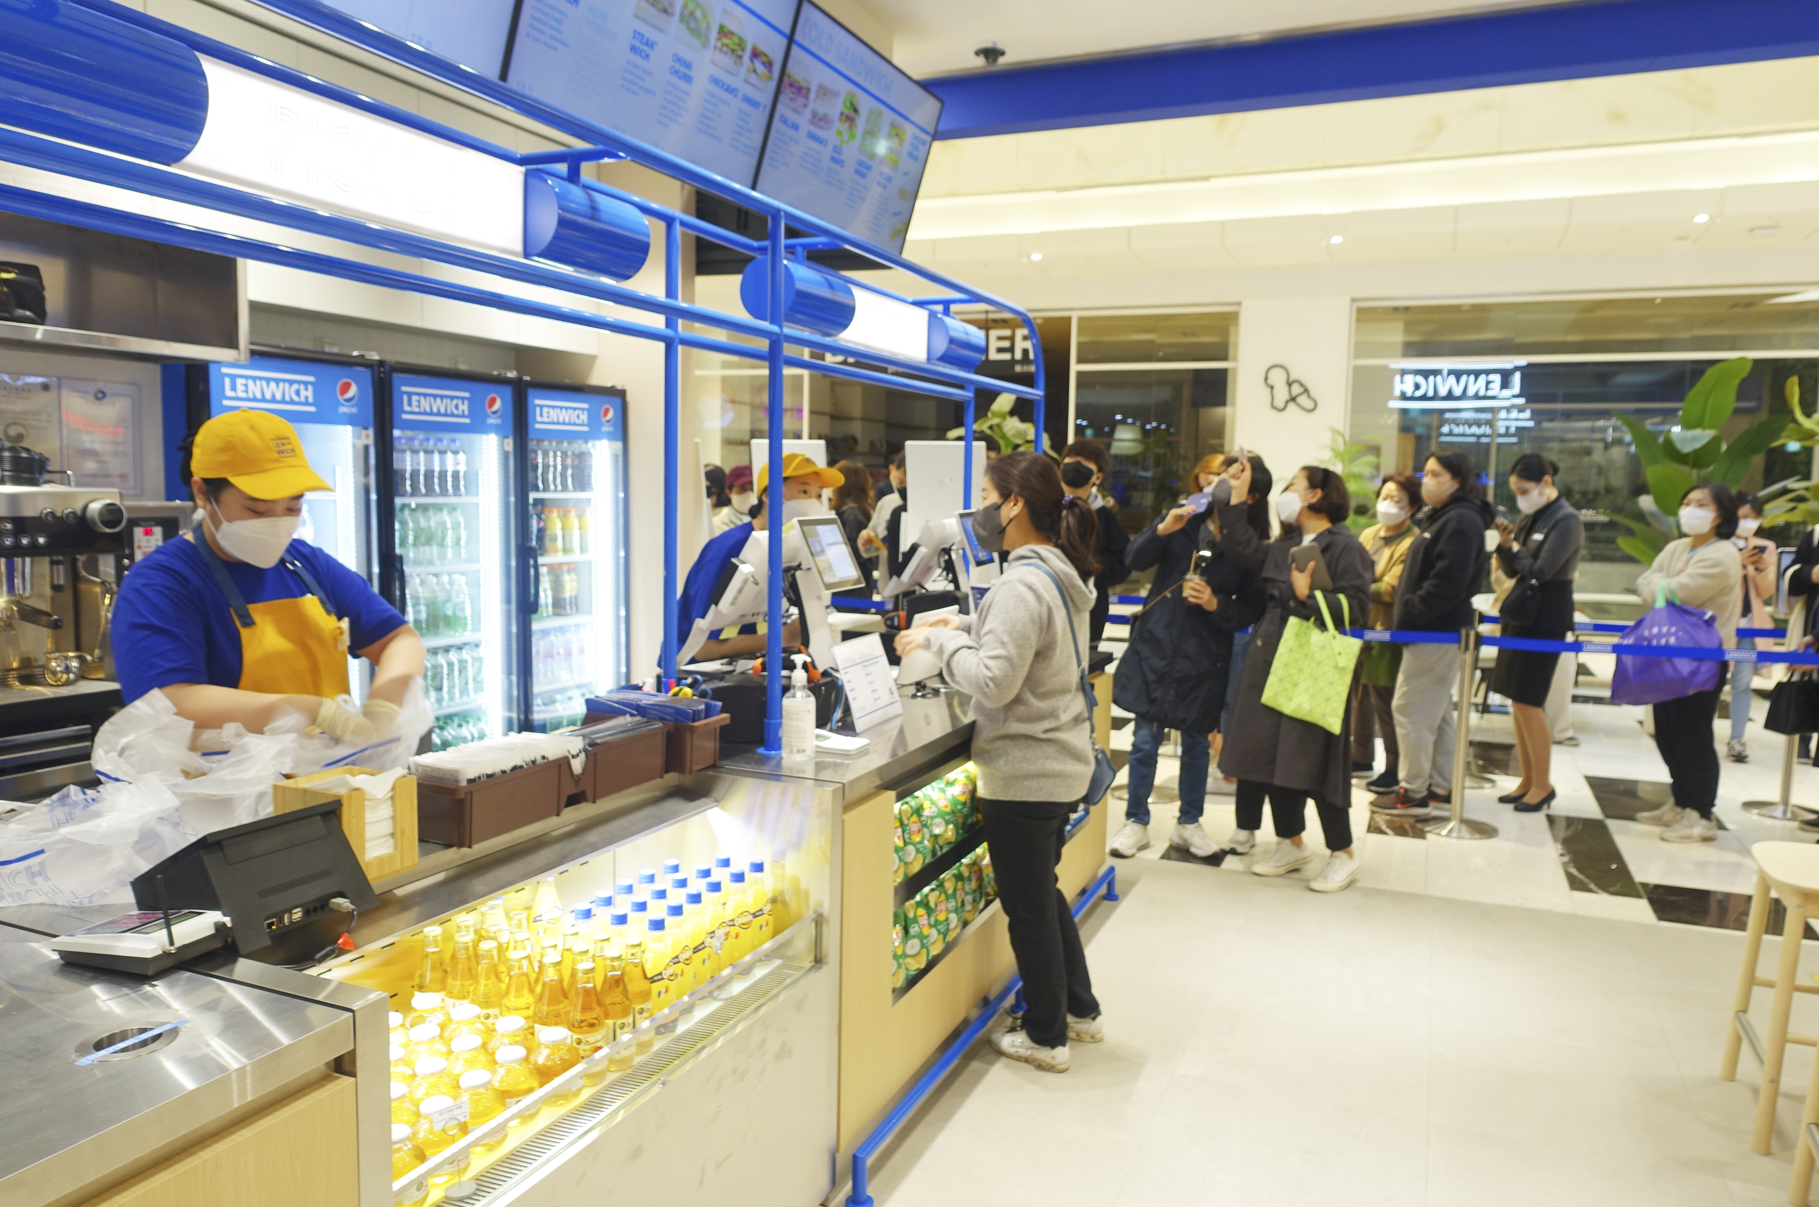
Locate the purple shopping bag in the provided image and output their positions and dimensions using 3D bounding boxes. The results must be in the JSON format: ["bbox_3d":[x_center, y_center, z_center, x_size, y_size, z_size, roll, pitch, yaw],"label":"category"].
[{"bbox_3d":[3.357,0.221,5.380,0.500,0.450,0.240,3,6,20],"label":"purple shopping bag"}]

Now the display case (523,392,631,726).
[{"bbox_3d":[-1.597,0.075,4.918,0.650,1.890,0.650,3,6,23],"label":"display case"}]

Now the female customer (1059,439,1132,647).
[{"bbox_3d":[0.799,0.121,5.614,0.500,1.744,0.330,5,7,38],"label":"female customer"}]

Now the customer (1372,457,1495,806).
[{"bbox_3d":[2.513,0.140,5.797,0.520,1.700,0.460,1,6,-2],"label":"customer"}]

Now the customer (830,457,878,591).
[{"bbox_3d":[-0.335,-0.002,7.065,0.320,1.666,0.440,1,6,3],"label":"customer"}]

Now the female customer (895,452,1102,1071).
[{"bbox_3d":[0.269,0.403,3.294,0.580,1.620,0.480,3,6,23],"label":"female customer"}]

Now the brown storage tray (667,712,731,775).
[{"bbox_3d":[-0.563,0.300,2.713,0.280,0.112,0.140,3,6,23],"label":"brown storage tray"}]

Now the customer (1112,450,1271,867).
[{"bbox_3d":[1.139,0.215,5.065,0.580,1.640,0.460,3,6,23],"label":"customer"}]

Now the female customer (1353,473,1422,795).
[{"bbox_3d":[2.507,0.134,6.397,0.340,1.624,0.460,-2,6,-25],"label":"female customer"}]

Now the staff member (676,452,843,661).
[{"bbox_3d":[-0.552,0.298,4.168,0.620,1.630,0.520,3,6,23],"label":"staff member"}]

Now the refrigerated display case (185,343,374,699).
[{"bbox_3d":[-2.088,0.172,3.742,0.640,1.860,0.620,3,6,24],"label":"refrigerated display case"}]

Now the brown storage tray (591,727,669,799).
[{"bbox_3d":[-0.611,0.314,2.429,0.150,0.105,0.280,3,6,24],"label":"brown storage tray"}]

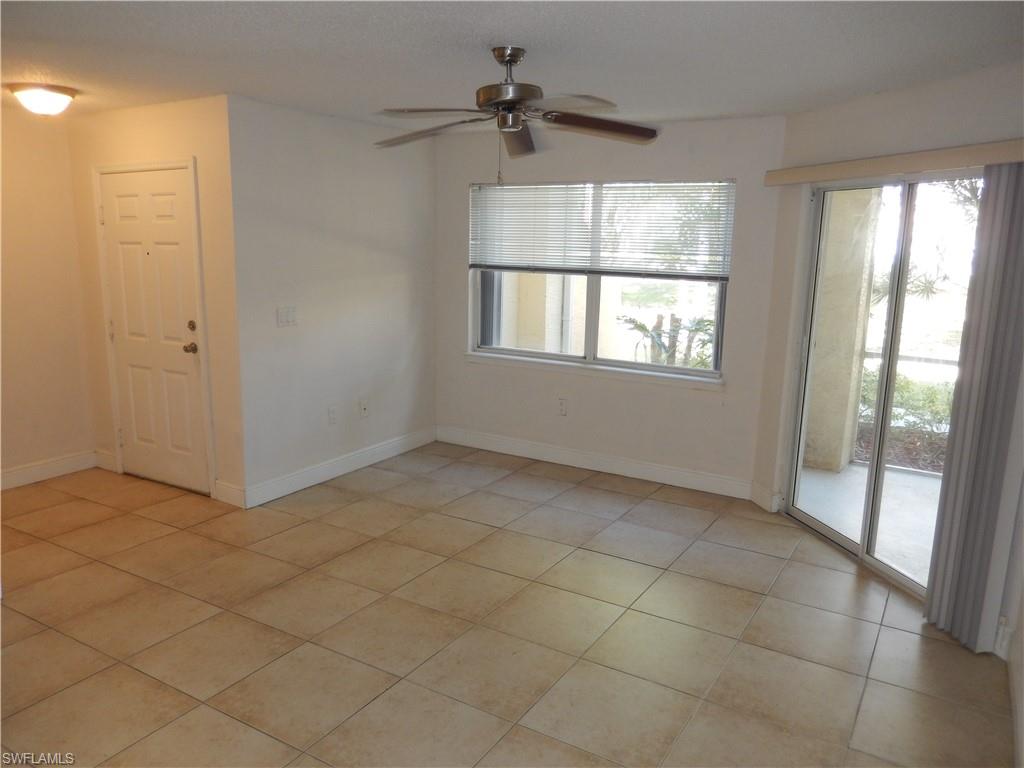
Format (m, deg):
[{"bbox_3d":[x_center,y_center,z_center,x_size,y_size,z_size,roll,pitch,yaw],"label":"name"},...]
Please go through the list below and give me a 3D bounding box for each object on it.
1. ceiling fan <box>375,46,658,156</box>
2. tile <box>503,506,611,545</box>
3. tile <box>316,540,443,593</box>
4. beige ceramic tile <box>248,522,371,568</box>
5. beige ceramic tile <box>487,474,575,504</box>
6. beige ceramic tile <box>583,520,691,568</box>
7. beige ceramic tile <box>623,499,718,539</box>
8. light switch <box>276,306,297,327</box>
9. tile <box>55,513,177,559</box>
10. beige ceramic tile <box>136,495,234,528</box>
[{"bbox_3d":[-0.006,-1.222,3.096,1.310,0.360,1.310,7,12,31],"label":"ceiling fan"},{"bbox_3d":[0.282,0.847,4.421,0.498,0.010,0.500,7,12,30],"label":"tile"},{"bbox_3d":[-0.663,0.928,3.781,0.492,0.012,0.492,7,12,31],"label":"tile"},{"bbox_3d":[-1.096,0.879,4.050,0.497,0.010,0.497,7,12,30],"label":"beige ceramic tile"},{"bbox_3d":[0.105,0.719,5.066,0.497,0.010,0.497,7,12,30],"label":"beige ceramic tile"},{"bbox_3d":[0.706,0.897,4.138,0.495,0.012,0.495,7,12,30],"label":"beige ceramic tile"},{"bbox_3d":[0.965,0.826,4.561,0.495,0.012,0.495,7,12,30],"label":"beige ceramic tile"},{"bbox_3d":[-1.409,-0.423,4.665,0.022,0.121,0.159,7,12,31],"label":"light switch"},{"bbox_3d":[-2.233,0.844,4.167,0.493,0.010,0.500,7,12,30],"label":"tile"},{"bbox_3d":[-1.964,0.775,4.496,0.492,0.012,0.394,7,12,31],"label":"beige ceramic tile"}]

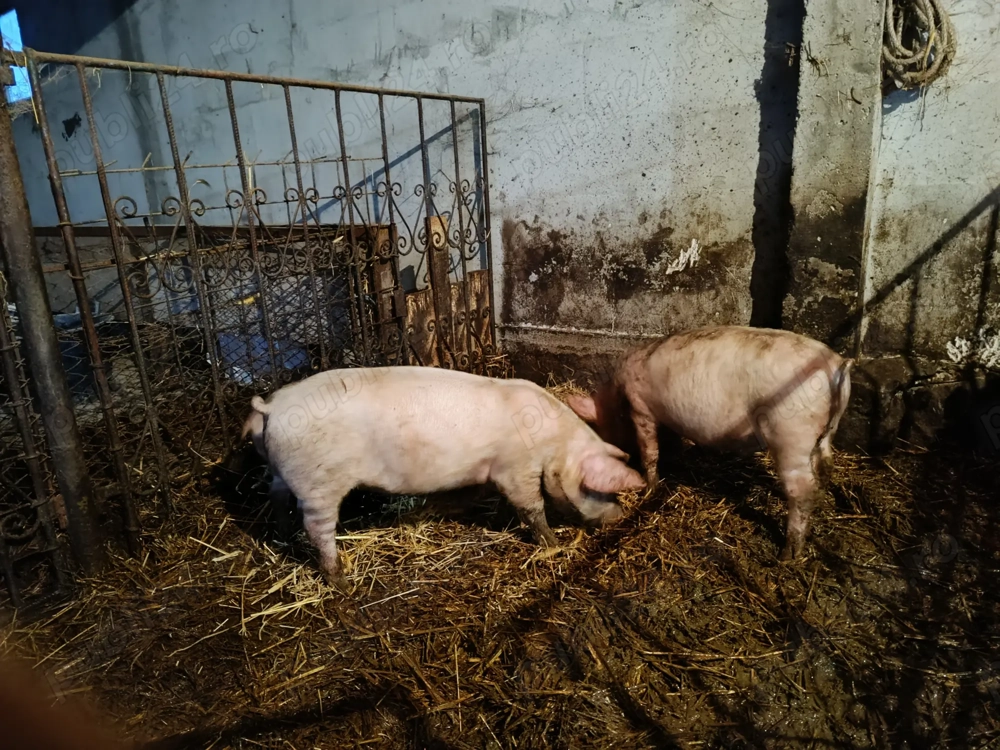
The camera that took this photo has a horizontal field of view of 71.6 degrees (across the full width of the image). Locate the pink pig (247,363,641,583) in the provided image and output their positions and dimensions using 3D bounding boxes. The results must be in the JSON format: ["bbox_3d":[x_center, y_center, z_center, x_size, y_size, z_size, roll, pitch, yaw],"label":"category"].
[{"bbox_3d":[-0.129,0.268,2.295,1.276,0.655,0.345,-7,15,-15],"label":"pink pig"}]

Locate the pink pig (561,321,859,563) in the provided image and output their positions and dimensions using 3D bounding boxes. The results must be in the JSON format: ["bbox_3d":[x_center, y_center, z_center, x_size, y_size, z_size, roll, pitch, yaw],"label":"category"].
[{"bbox_3d":[0.695,0.121,2.674,0.345,0.667,1.208,-16,19,-41],"label":"pink pig"}]

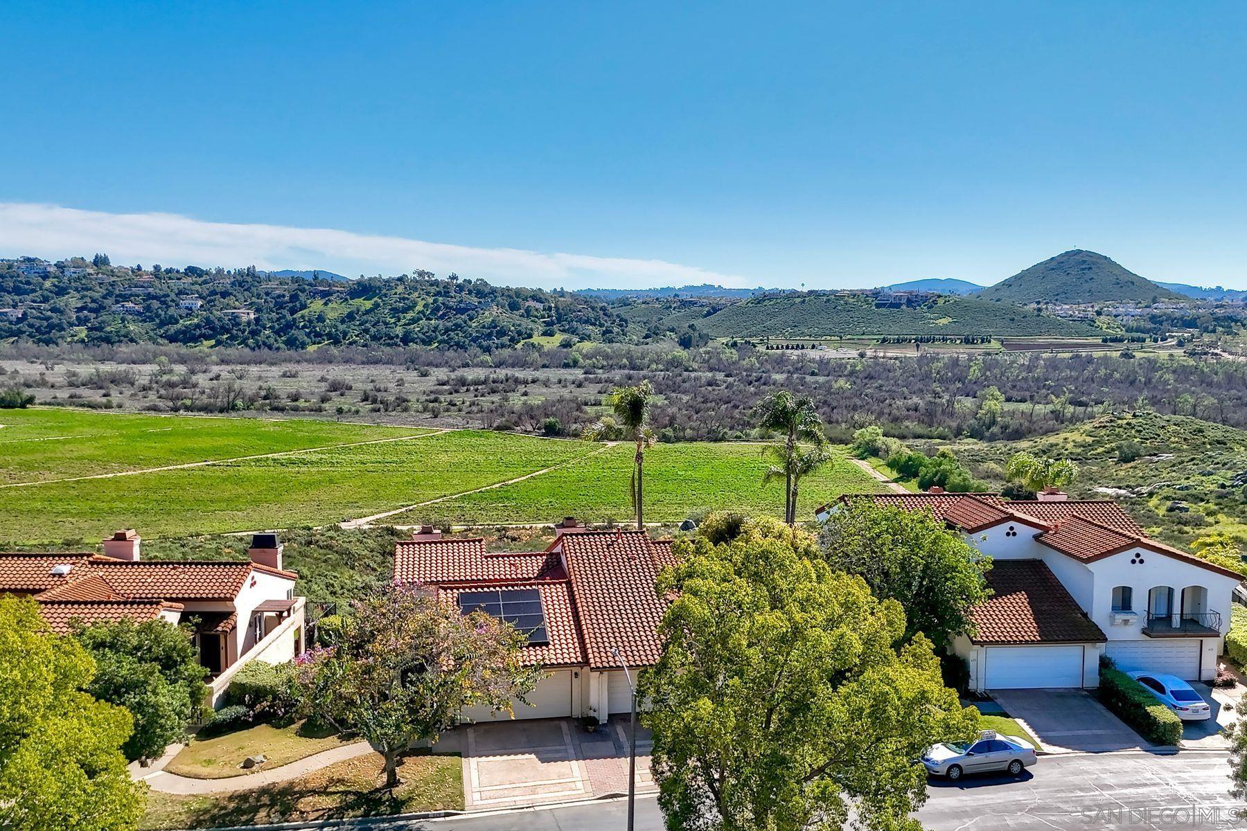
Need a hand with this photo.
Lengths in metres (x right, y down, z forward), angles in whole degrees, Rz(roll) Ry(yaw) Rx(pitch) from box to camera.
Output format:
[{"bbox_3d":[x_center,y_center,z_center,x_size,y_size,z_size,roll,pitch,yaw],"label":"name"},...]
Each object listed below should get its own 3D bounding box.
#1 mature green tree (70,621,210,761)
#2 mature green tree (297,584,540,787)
[{"bbox_3d":[-19.427,11.220,36.462,4.900,6.200,4.900,0,7,0],"label":"mature green tree"},{"bbox_3d":[-7.825,10.626,35.377,9.100,7.700,8.600,0,7,0],"label":"mature green tree"}]

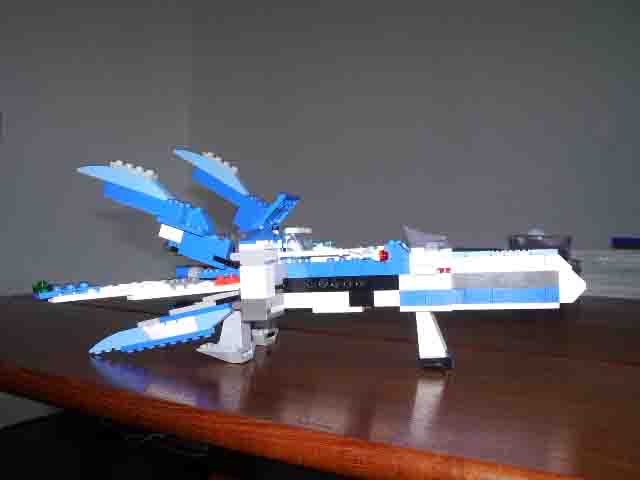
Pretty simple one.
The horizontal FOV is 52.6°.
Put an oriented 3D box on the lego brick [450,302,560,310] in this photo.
[{"bbox_3d":[0.113,0.040,0.396,0.064,0.003,0.016,-2,-2,8],"label":"lego brick"}]

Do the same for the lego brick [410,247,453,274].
[{"bbox_3d":[0.070,0.013,0.406,0.025,0.017,0.020,-2,-2,8],"label":"lego brick"}]

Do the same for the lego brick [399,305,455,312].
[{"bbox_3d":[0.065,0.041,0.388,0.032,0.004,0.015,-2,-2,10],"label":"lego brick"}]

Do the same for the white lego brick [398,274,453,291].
[{"bbox_3d":[0.064,0.025,0.388,0.032,0.010,0.013,-2,-2,10],"label":"white lego brick"}]

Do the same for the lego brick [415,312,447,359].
[{"bbox_3d":[0.070,0.060,0.409,0.018,0.029,0.013,-4,-2,8],"label":"lego brick"}]

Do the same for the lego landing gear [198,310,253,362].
[{"bbox_3d":[-0.058,0.059,0.395,0.031,0.031,0.015,0,-1,10],"label":"lego landing gear"}]

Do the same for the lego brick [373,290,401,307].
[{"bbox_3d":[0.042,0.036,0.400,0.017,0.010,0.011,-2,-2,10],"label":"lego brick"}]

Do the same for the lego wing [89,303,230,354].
[{"bbox_3d":[-0.103,0.059,0.428,0.095,0.018,0.016,-11,-3,7],"label":"lego wing"}]

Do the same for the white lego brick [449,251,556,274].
[{"bbox_3d":[0.111,0.014,0.390,0.064,0.013,0.014,-2,-2,10],"label":"white lego brick"}]

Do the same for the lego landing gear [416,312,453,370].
[{"bbox_3d":[0.069,0.061,0.389,0.019,0.034,0.015,0,-1,10],"label":"lego landing gear"}]

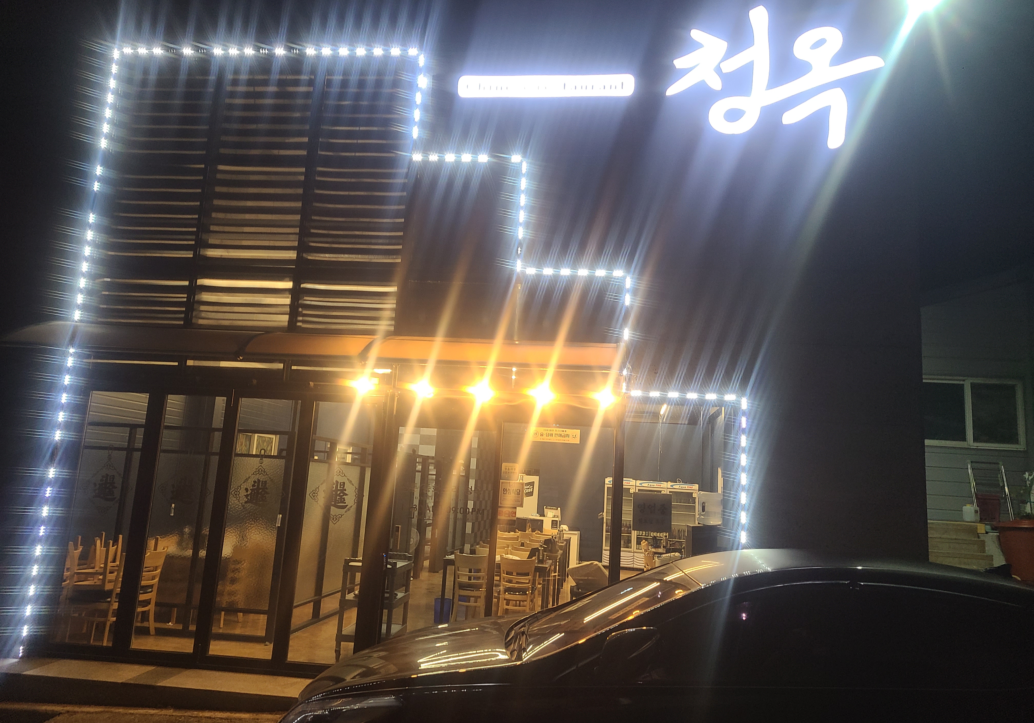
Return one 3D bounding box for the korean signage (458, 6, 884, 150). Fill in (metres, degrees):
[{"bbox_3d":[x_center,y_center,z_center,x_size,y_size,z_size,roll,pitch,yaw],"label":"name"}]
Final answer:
[{"bbox_3d":[1.269,-2.427,6.593,3.562,1.312,0.120,2,-10,5],"label":"korean signage"}]

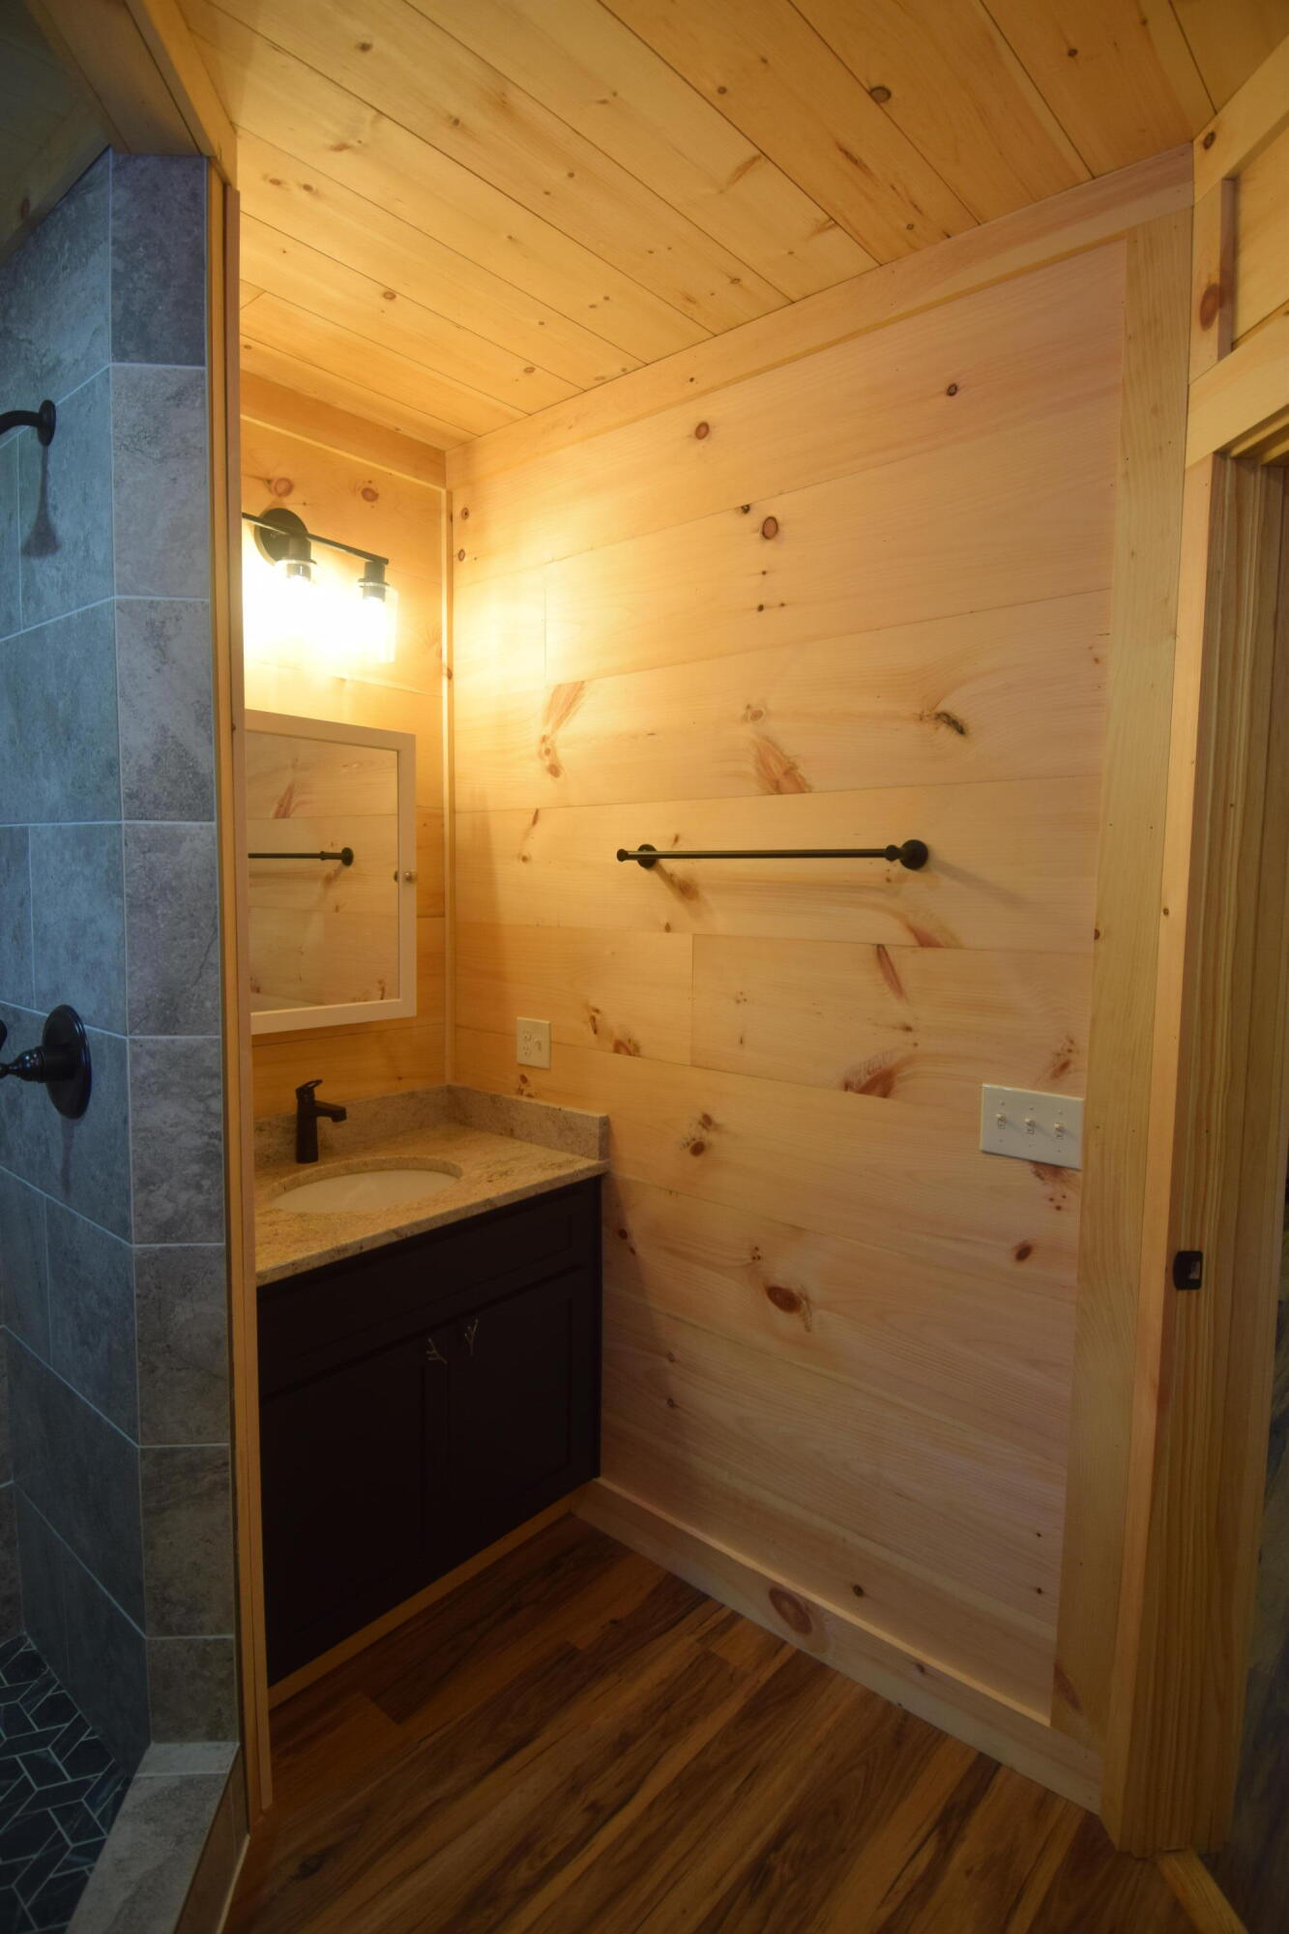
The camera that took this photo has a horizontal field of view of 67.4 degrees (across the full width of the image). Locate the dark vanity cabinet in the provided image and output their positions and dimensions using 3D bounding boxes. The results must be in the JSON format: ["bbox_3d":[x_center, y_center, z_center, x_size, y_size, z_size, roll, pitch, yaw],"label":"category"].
[{"bbox_3d":[-0.600,0.847,2.064,0.555,0.746,0.903,5,6,40],"label":"dark vanity cabinet"}]

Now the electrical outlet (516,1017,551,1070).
[{"bbox_3d":[-0.264,0.183,2.316,0.117,0.114,0.011,5,6,40],"label":"electrical outlet"}]

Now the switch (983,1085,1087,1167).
[{"bbox_3d":[0.624,0.259,1.563,0.162,0.114,0.016,5,6,40],"label":"switch"}]

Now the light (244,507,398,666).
[{"bbox_3d":[-0.737,-0.835,2.054,0.142,0.290,0.472,5,6,40],"label":"light"}]

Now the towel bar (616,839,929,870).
[{"bbox_3d":[0.206,-0.212,1.832,0.658,0.054,0.093,5,6,40],"label":"towel bar"}]

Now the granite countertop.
[{"bbox_3d":[-0.589,0.413,2.022,0.571,0.126,0.903,5,6,40],"label":"granite countertop"}]

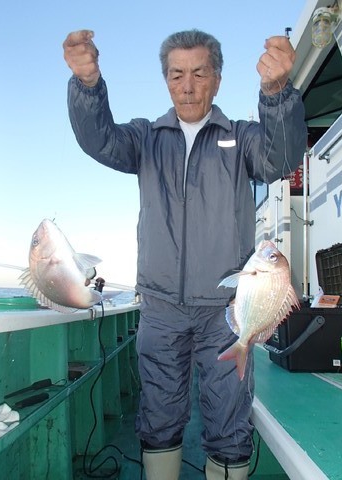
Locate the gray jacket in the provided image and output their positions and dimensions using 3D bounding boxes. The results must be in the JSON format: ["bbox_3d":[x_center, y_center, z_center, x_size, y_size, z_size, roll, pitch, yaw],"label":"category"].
[{"bbox_3d":[0.048,-0.113,1.216,0.680,0.650,0.420,0,-8,10],"label":"gray jacket"}]

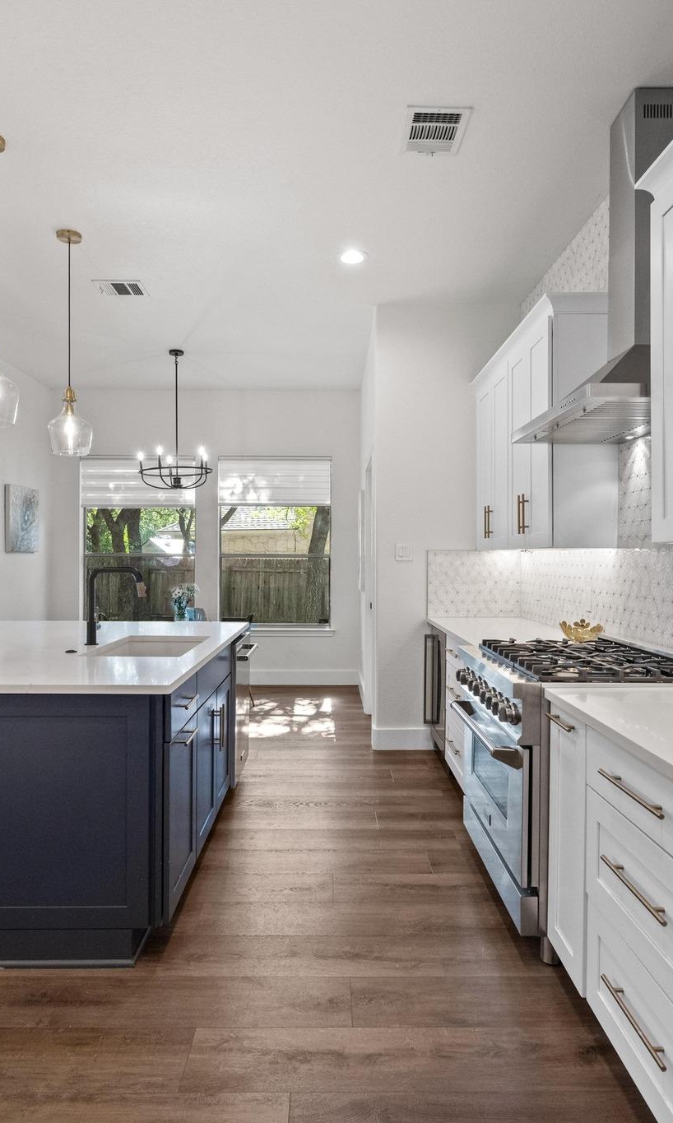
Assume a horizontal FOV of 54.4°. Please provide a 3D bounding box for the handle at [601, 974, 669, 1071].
[{"bbox_3d":[0.687,1.058,1.514,0.033,0.012,0.298,0,0,-1],"label":"handle"}]

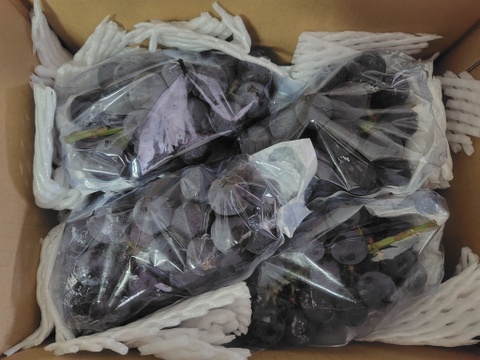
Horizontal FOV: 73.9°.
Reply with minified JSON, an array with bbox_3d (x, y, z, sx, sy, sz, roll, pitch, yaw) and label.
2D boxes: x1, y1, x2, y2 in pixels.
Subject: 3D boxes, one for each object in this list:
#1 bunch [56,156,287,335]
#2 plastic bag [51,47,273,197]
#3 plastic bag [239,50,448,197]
[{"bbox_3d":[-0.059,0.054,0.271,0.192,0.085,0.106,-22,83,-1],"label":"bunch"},{"bbox_3d":[-0.068,-0.055,0.296,0.202,0.082,0.118,-10,82,0],"label":"plastic bag"},{"bbox_3d":[0.085,-0.053,0.296,0.162,0.082,0.124,-14,82,0],"label":"plastic bag"}]

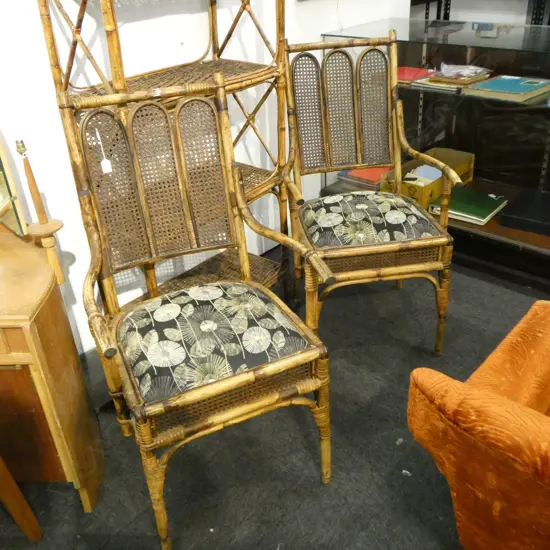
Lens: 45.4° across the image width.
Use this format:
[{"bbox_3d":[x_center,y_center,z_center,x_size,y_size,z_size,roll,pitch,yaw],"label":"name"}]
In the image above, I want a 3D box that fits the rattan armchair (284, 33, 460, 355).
[{"bbox_3d":[0.305,-0.281,2.370,0.572,1.050,0.570,-7,28,-7],"label":"rattan armchair"}]

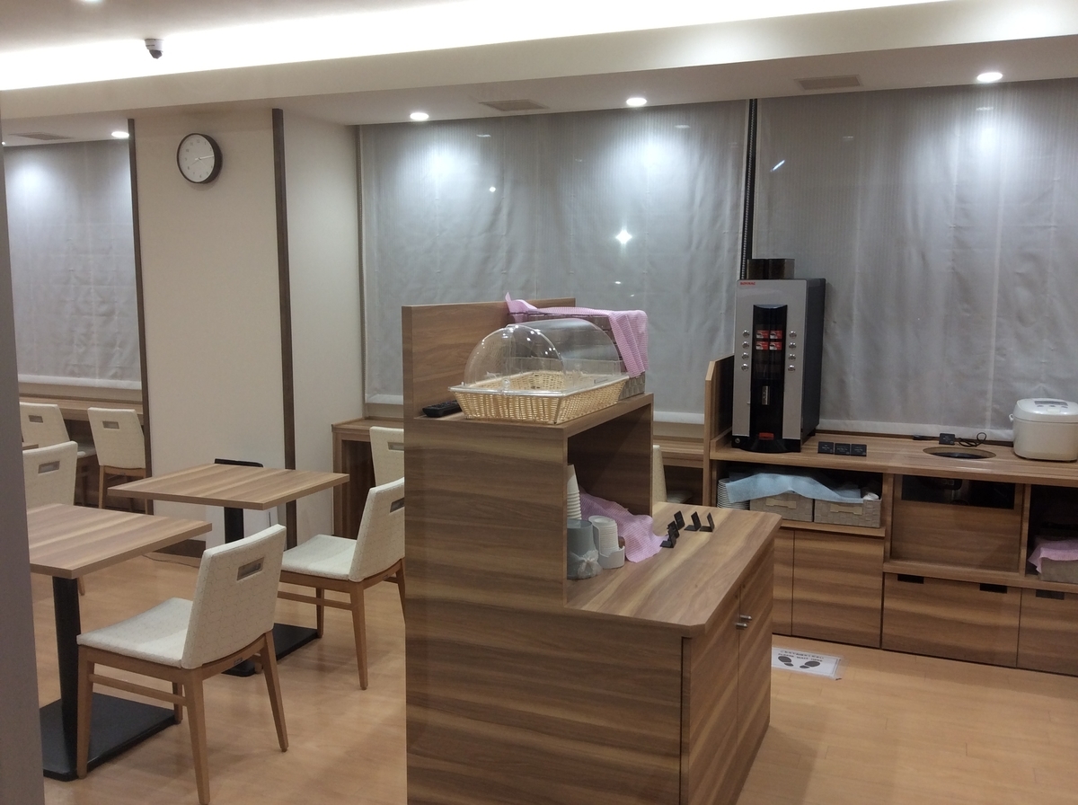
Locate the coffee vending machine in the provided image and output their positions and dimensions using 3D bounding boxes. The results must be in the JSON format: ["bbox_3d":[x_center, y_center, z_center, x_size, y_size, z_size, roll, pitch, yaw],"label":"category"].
[{"bbox_3d":[1.099,-0.192,4.575,0.300,0.745,0.570,3,8,22],"label":"coffee vending machine"}]

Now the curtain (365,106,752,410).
[{"bbox_3d":[-0.002,-0.728,5.315,2.160,1.600,0.050,3,8,22],"label":"curtain"}]

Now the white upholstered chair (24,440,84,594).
[{"bbox_3d":[-2.491,0.572,4.717,0.540,0.765,0.440,3,8,22],"label":"white upholstered chair"}]

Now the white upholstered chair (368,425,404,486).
[{"bbox_3d":[-0.632,0.493,5.389,0.440,0.765,0.540,3,8,22],"label":"white upholstered chair"}]

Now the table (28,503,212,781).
[{"bbox_3d":[-1.546,0.782,3.292,0.700,0.713,0.600,3,8,22],"label":"table"}]

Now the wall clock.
[{"bbox_3d":[-1.762,-1.262,5.170,0.252,0.252,0.056,3,8,22],"label":"wall clock"}]

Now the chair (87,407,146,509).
[{"bbox_3d":[-2.458,0.394,6.123,0.440,0.765,0.540,2,8,17],"label":"chair"}]

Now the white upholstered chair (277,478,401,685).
[{"bbox_3d":[-0.780,0.673,3.961,0.540,0.765,0.440,3,8,22],"label":"white upholstered chair"}]

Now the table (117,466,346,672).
[{"bbox_3d":[-1.248,0.678,4.120,0.700,0.713,0.600,3,8,22],"label":"table"}]

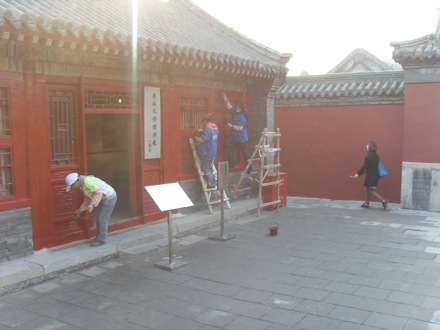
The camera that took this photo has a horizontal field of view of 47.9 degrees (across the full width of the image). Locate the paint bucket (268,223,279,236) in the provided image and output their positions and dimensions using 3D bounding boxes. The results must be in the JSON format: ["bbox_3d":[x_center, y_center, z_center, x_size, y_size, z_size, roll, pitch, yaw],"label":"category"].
[{"bbox_3d":[1.011,1.240,9.390,0.180,0.220,0.180,0,5,0],"label":"paint bucket"}]

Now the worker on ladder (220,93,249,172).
[{"bbox_3d":[0.414,-0.731,11.393,0.550,1.800,0.650,3,6,34],"label":"worker on ladder"}]

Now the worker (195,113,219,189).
[{"bbox_3d":[-0.243,-0.309,10.266,0.500,1.600,0.480,3,6,34],"label":"worker"}]

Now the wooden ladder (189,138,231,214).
[{"bbox_3d":[-0.169,0.207,10.614,0.130,1.650,0.820,-17,-5,34],"label":"wooden ladder"}]

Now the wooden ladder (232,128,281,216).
[{"bbox_3d":[0.850,0.145,11.783,0.950,2.020,0.860,3,6,34],"label":"wooden ladder"}]

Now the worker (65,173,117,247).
[{"bbox_3d":[-1.996,0.685,7.671,0.750,1.140,0.500,-3,5,-26],"label":"worker"}]

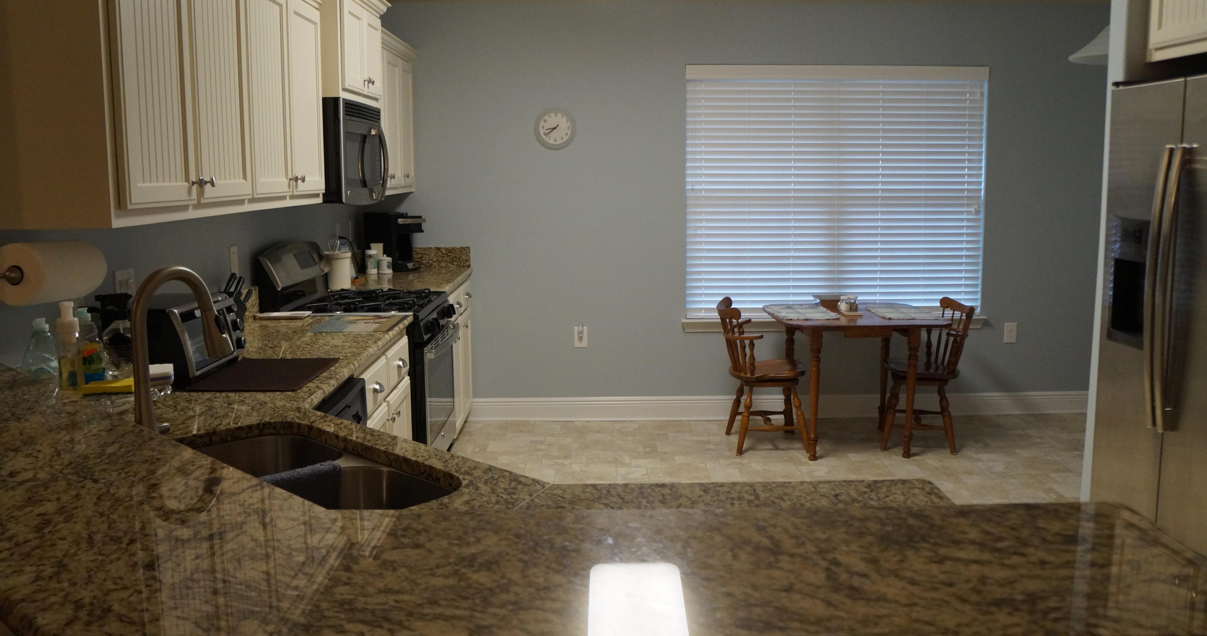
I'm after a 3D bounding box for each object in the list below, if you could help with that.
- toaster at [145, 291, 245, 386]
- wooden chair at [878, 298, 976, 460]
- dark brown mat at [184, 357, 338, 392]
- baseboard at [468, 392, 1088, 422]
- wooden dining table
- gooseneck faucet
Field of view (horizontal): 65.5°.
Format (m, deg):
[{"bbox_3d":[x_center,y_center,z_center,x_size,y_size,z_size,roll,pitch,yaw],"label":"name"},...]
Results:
[{"bbox_3d":[-1.134,0.046,2.523,0.240,0.204,0.393,0,9,-1],"label":"toaster"},{"bbox_3d":[1.713,0.288,5.090,0.480,0.790,0.510,0,9,4],"label":"wooden chair"},{"bbox_3d":[-0.900,0.144,2.513,0.290,0.008,0.432,0,9,-1],"label":"dark brown mat"},{"bbox_3d":[1.094,0.534,5.627,3.784,0.144,0.017,0,9,-1],"label":"baseboard"},{"bbox_3d":[1.302,0.329,5.032,0.850,0.735,0.770,0,9,-1],"label":"wooden dining table"},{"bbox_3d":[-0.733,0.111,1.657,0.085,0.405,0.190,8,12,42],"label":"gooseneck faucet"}]

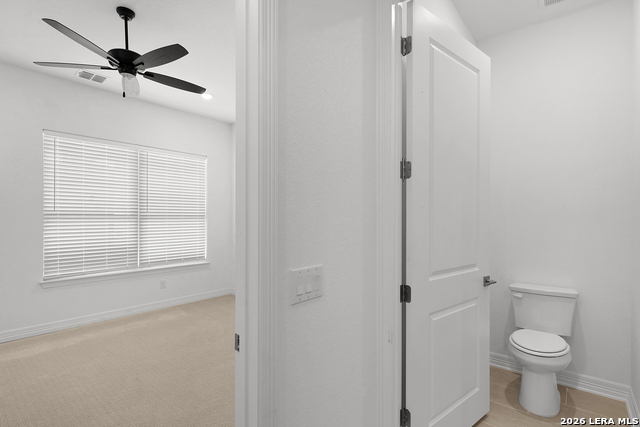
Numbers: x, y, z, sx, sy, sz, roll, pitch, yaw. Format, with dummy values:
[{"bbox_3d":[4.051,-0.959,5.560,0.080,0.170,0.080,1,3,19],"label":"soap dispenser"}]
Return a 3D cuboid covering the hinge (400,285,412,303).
[{"bbox_3d":[0.441,0.413,1.545,0.056,0.090,0.028,0,-1,1],"label":"hinge"}]

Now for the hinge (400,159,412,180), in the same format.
[{"bbox_3d":[0.441,-0.220,1.545,0.056,0.090,0.028,0,-1,1],"label":"hinge"}]

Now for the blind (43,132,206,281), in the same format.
[{"bbox_3d":[-2.562,-0.080,4.277,0.070,1.720,2.000,-1,-1,41],"label":"blind"}]

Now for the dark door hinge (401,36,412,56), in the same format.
[{"bbox_3d":[0.441,-0.855,1.545,0.056,0.090,0.028,0,-1,1],"label":"dark door hinge"}]

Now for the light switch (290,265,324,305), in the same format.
[{"bbox_3d":[-0.042,0.265,1.125,0.011,0.121,0.163,-1,-1,41],"label":"light switch"}]

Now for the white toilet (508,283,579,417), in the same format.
[{"bbox_3d":[1.609,0.976,2.215,0.440,0.760,0.690,-1,-1,41],"label":"white toilet"}]

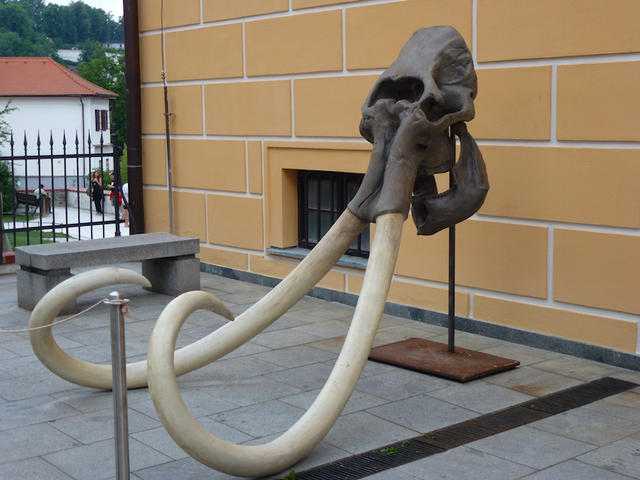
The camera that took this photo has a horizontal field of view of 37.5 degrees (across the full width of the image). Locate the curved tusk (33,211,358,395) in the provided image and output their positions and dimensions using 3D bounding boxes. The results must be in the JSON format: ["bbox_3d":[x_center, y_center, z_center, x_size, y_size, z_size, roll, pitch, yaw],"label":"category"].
[{"bbox_3d":[-0.672,0.340,5.453,1.954,1.043,0.493,-4,8,-20],"label":"curved tusk"}]

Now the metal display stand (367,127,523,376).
[{"bbox_3d":[0.716,0.029,5.790,0.520,1.469,0.880,-7,10,-38],"label":"metal display stand"}]

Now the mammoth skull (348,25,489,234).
[{"bbox_3d":[0.593,-0.647,5.604,0.842,1.239,0.796,-7,9,-36],"label":"mammoth skull"}]

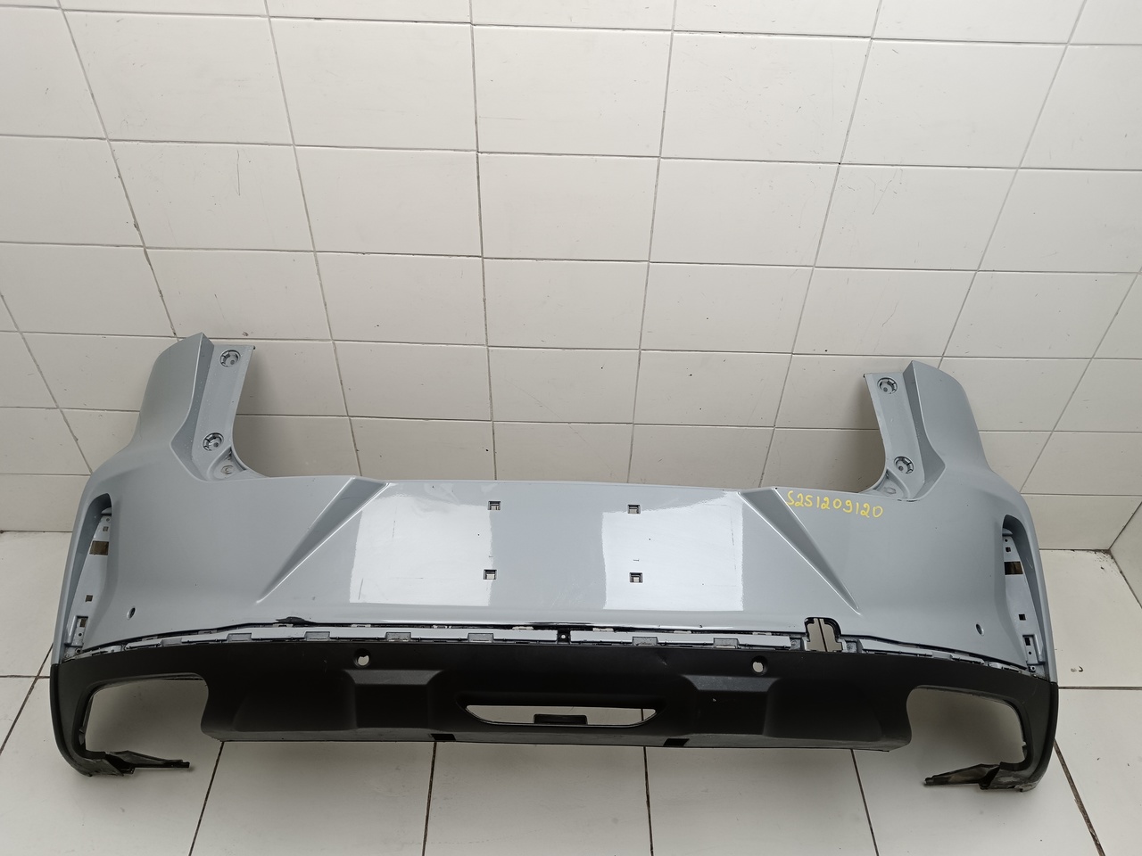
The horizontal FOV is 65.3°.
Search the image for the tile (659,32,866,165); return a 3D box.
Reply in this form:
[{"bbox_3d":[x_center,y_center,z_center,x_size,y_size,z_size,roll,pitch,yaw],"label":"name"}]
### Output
[{"bbox_3d":[0.302,-0.523,1.417,0.300,0.200,0.009,1,43,-1],"label":"tile"}]

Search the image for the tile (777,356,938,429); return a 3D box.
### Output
[{"bbox_3d":[0.586,-0.075,1.838,0.300,0.200,0.009,1,43,-1],"label":"tile"}]

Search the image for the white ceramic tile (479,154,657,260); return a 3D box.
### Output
[{"bbox_3d":[-0.006,-0.383,1.550,0.300,0.200,0.009,1,43,-1],"label":"white ceramic tile"}]

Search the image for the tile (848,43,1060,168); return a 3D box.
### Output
[{"bbox_3d":[0.604,-0.515,1.422,0.300,0.200,0.009,1,43,-1],"label":"tile"}]

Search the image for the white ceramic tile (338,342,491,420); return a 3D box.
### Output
[{"bbox_3d":[-0.320,-0.097,1.822,0.300,0.200,0.009,1,43,-1],"label":"white ceramic tile"}]

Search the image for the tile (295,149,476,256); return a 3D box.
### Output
[{"bbox_3d":[-0.308,-0.390,1.544,0.300,0.200,0.009,1,43,-1],"label":"tile"}]

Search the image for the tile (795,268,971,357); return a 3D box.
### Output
[{"bbox_3d":[0.592,-0.222,1.699,0.300,0.200,0.009,1,43,-1],"label":"tile"}]

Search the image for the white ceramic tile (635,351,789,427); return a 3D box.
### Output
[{"bbox_3d":[0.284,-0.082,1.832,0.300,0.200,0.009,1,43,-1],"label":"white ceramic tile"}]

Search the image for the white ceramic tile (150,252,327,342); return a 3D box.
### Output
[{"bbox_3d":[-0.616,-0.251,1.677,0.300,0.200,0.009,1,43,-1],"label":"white ceramic tile"}]

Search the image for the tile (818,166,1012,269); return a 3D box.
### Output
[{"bbox_3d":[0.598,-0.369,1.560,0.300,0.200,0.009,1,43,-1],"label":"tile"}]

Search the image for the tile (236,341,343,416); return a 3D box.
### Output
[{"bbox_3d":[-0.622,-0.104,1.816,0.300,0.200,0.009,1,43,-1],"label":"tile"}]

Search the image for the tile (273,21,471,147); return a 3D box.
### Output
[{"bbox_3d":[-0.302,-0.537,1.405,0.300,0.200,0.009,1,43,-1],"label":"tile"}]

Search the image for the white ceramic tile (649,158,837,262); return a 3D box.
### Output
[{"bbox_3d":[0.296,-0.376,1.555,0.300,0.200,0.009,1,43,-1],"label":"white ceramic tile"}]

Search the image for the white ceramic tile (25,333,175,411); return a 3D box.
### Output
[{"bbox_3d":[-0.924,-0.111,1.811,0.300,0.200,0.009,1,43,-1],"label":"white ceramic tile"}]

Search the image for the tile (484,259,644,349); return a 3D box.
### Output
[{"bbox_3d":[-0.012,-0.236,1.688,0.300,0.200,0.009,1,43,-1],"label":"tile"}]

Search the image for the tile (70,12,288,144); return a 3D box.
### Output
[{"bbox_3d":[-0.604,-0.545,1.400,0.300,0.200,0.009,1,43,-1],"label":"tile"}]

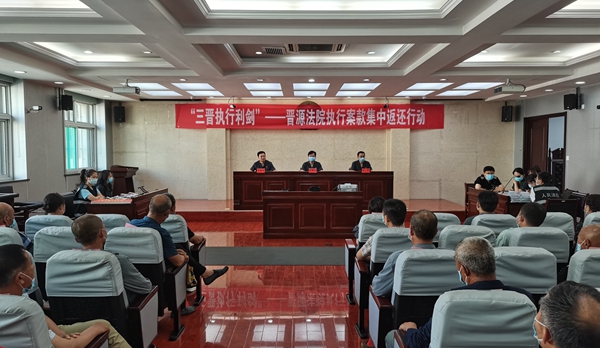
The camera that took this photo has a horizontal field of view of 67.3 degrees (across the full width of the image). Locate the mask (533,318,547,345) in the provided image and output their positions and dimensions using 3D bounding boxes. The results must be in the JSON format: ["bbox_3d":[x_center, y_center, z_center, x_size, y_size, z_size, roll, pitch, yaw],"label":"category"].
[{"bbox_3d":[0.861,0.531,1.530,0.140,0.100,0.080,-1,3,-10],"label":"mask"}]

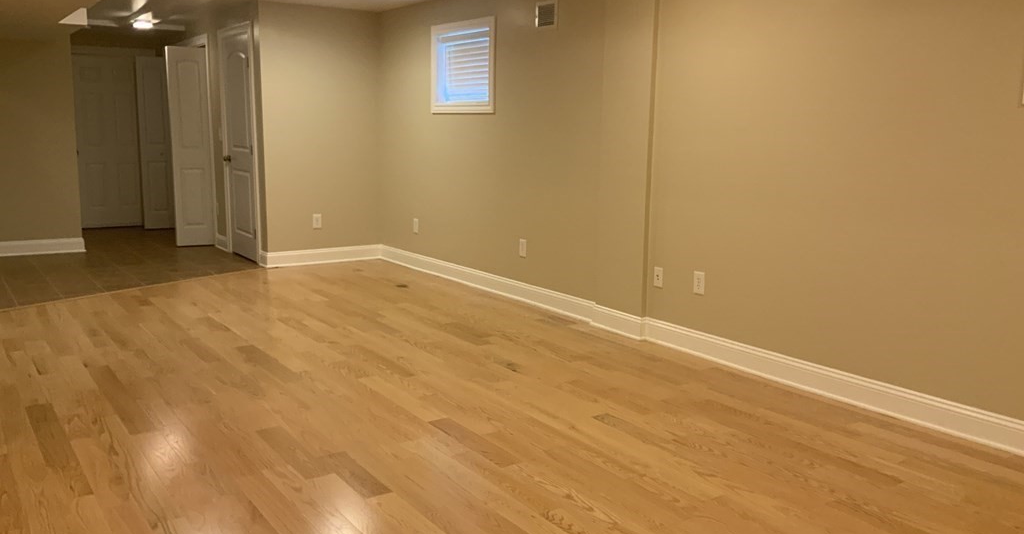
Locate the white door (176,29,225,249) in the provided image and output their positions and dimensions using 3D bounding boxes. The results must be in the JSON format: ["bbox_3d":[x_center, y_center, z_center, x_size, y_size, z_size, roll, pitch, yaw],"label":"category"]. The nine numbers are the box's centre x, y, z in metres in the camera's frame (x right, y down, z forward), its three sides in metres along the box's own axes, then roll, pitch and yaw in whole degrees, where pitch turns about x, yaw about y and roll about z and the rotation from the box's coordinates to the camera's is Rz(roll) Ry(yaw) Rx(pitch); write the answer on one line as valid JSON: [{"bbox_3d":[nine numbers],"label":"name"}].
[{"bbox_3d":[-3.184,-1.184,8.584,0.390,2.000,0.045,-3,10,-20],"label":"white door"}]

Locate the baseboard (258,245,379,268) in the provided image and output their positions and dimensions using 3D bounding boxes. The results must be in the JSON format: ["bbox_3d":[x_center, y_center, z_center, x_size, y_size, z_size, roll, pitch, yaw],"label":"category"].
[{"bbox_3d":[-1.685,-0.100,7.792,1.110,0.135,0.030,-5,11,-34],"label":"baseboard"}]

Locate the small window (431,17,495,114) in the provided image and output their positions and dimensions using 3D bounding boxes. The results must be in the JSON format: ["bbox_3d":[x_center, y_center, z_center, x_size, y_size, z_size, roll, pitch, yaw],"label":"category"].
[{"bbox_3d":[-0.371,-1.548,6.678,0.100,0.690,0.950,-5,11,-34],"label":"small window"}]

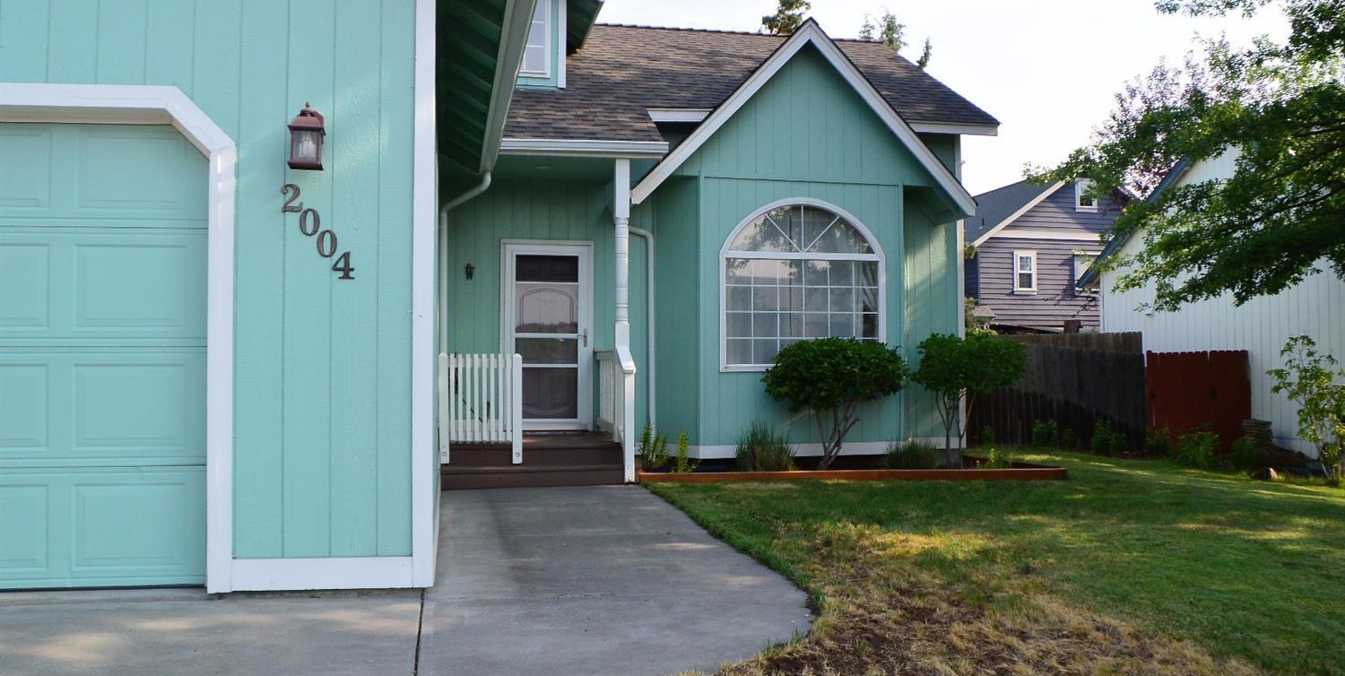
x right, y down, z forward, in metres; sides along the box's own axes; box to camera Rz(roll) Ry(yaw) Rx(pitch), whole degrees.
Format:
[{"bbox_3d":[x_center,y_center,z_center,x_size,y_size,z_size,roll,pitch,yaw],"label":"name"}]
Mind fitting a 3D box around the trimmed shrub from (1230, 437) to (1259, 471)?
[{"bbox_3d":[8.452,1.708,14.900,0.440,0.490,0.430,0,-1,-13],"label":"trimmed shrub"}]

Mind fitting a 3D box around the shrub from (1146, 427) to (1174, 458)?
[{"bbox_3d":[7.637,1.630,15.800,0.430,0.480,0.420,0,-1,-13],"label":"shrub"}]

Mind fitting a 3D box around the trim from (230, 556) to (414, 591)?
[{"bbox_3d":[-1.528,1.028,4.393,0.760,0.142,0.025,0,-1,-13],"label":"trim"}]

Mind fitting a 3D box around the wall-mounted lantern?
[{"bbox_3d":[-1.567,-0.865,4.322,0.150,0.287,0.190,0,-1,-13],"label":"wall-mounted lantern"}]

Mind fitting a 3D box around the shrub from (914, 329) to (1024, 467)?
[{"bbox_3d":[3.090,0.624,10.500,1.120,1.440,1.080,0,-1,-13],"label":"shrub"}]

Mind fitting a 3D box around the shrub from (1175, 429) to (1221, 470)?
[{"bbox_3d":[7.917,1.663,15.200,0.660,0.580,0.620,0,-1,-13],"label":"shrub"}]

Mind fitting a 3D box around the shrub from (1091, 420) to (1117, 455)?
[{"bbox_3d":[6.722,1.546,15.700,0.400,0.530,0.400,0,-1,-13],"label":"shrub"}]

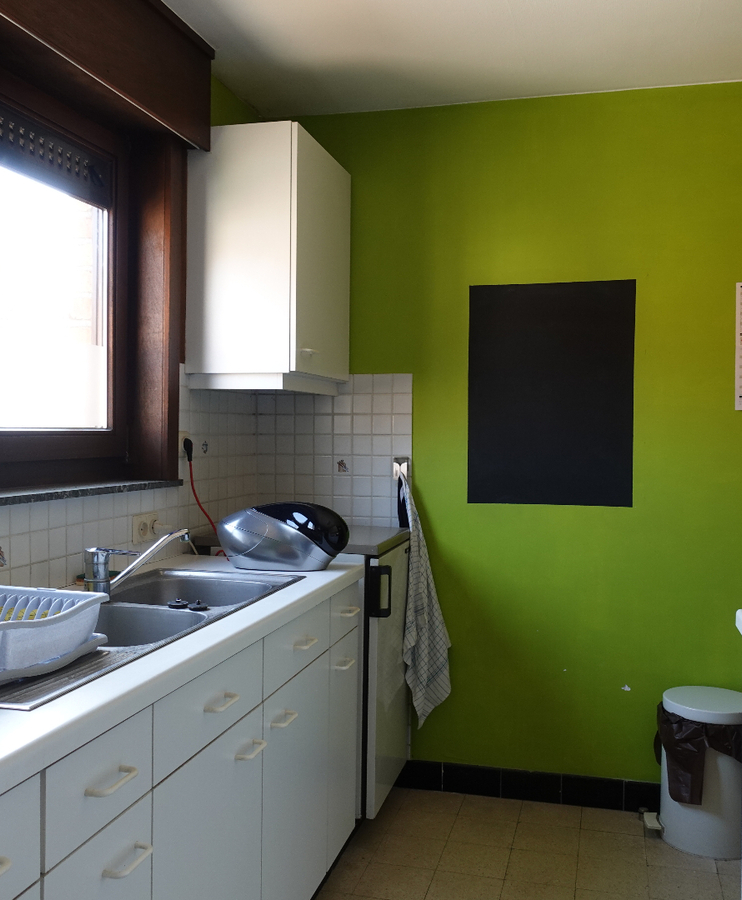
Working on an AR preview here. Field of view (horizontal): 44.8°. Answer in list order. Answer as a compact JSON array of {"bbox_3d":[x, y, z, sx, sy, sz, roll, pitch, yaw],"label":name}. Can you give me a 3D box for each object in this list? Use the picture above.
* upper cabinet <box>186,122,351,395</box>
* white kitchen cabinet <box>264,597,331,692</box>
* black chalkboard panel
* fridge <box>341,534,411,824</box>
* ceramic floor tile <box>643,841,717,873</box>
[{"bbox_3d":[-0.324,-0.594,3.026,0.356,0.809,0.607,1,1,14],"label":"upper cabinet"},{"bbox_3d":[-0.379,0.461,2.207,0.463,0.134,0.509,1,1,14],"label":"white kitchen cabinet"},{"bbox_3d":[0.618,-0.193,3.109,0.561,0.768,0.010,1,1,14],"label":"black chalkboard panel"},{"bbox_3d":[-0.214,0.706,3.066,0.604,0.855,0.507,1,1,14],"label":"fridge"},{"bbox_3d":[0.950,1.244,2.759,0.200,0.010,0.203,1,1,14],"label":"ceramic floor tile"}]

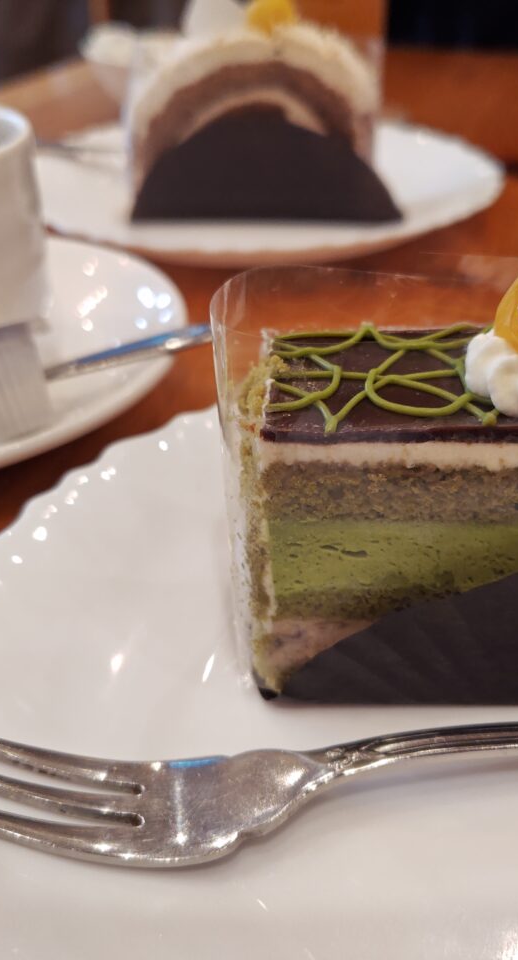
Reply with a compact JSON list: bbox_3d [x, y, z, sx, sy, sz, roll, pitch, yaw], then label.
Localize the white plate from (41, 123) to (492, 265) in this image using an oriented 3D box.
[{"bbox_3d":[-0.001,-0.121,0.357,0.200,0.021,0.200,0,36,0],"label":"white plate"}]

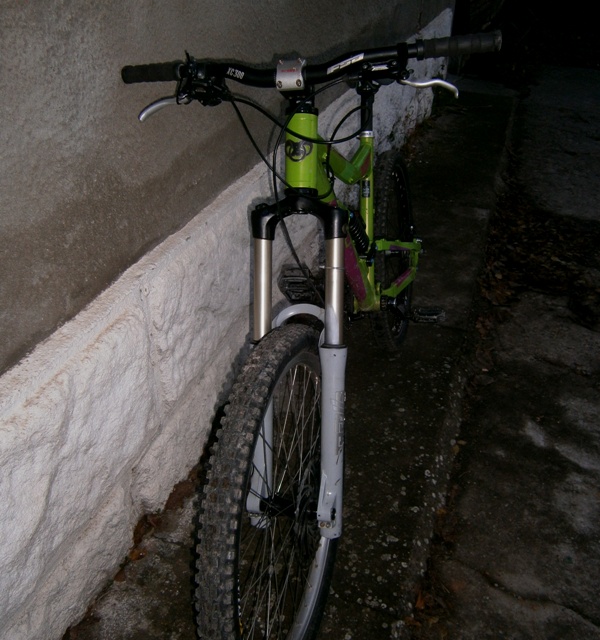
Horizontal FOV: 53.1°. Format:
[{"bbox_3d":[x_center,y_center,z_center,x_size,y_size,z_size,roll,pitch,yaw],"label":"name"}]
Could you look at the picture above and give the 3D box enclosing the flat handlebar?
[{"bbox_3d":[-0.013,-0.426,1.011,0.670,0.062,0.068,3,30,18],"label":"flat handlebar"}]

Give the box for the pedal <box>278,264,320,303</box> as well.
[{"bbox_3d":[-0.003,-0.086,1.572,0.097,0.028,0.092,3,44,18],"label":"pedal"}]

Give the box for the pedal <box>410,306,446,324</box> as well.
[{"bbox_3d":[0.386,-0.011,1.800,0.097,0.028,0.092,3,17,18],"label":"pedal"}]

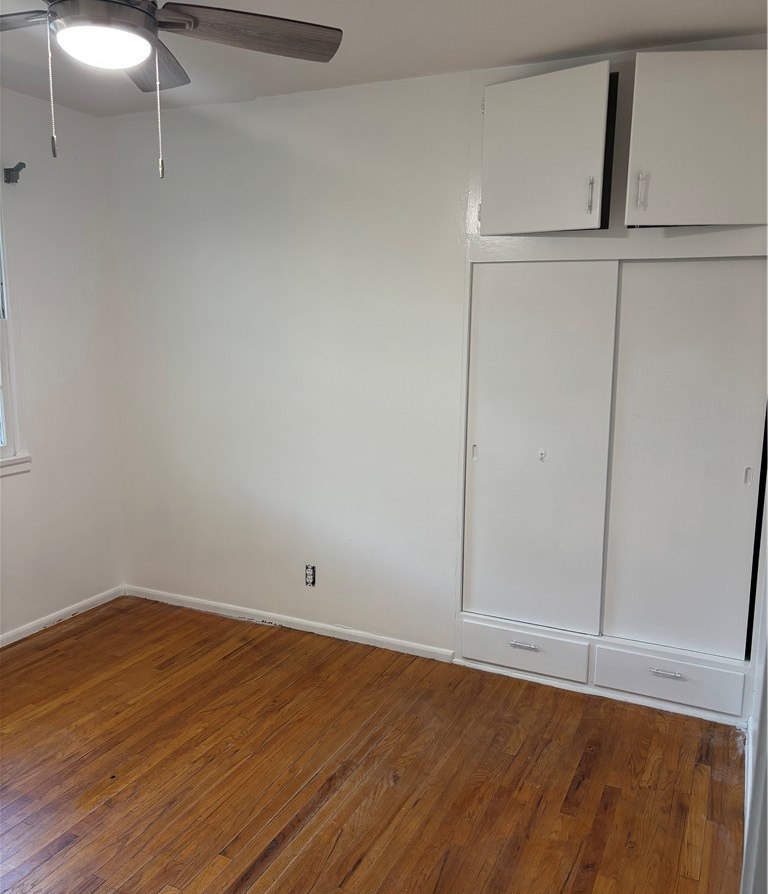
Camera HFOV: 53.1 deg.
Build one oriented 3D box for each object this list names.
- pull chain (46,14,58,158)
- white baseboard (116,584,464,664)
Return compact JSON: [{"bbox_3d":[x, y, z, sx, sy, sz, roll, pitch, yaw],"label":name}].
[{"bbox_3d":[-0.732,-0.793,1.696,0.010,0.298,0.010,5,11,24],"label":"pull chain"},{"bbox_3d":[-0.543,0.850,3.755,1.885,0.055,0.016,5,11,24],"label":"white baseboard"}]

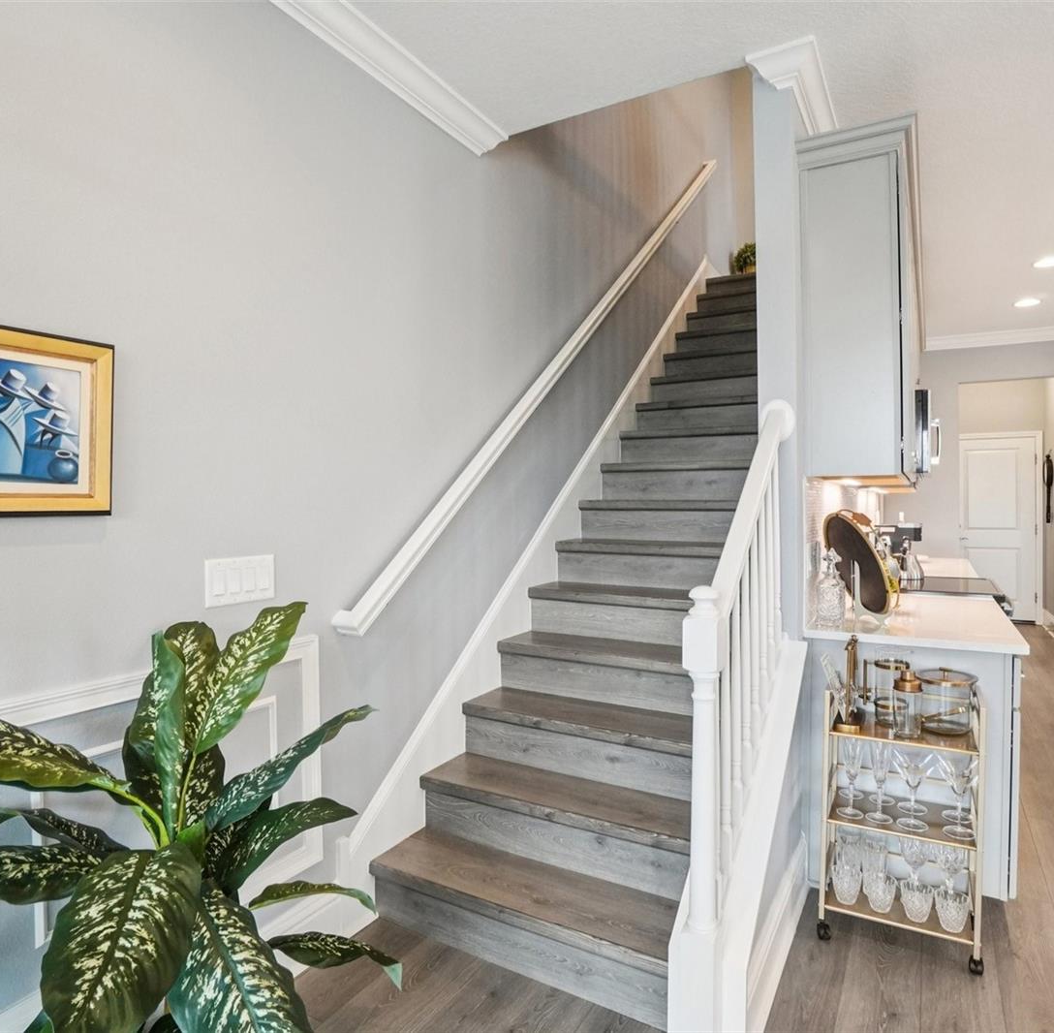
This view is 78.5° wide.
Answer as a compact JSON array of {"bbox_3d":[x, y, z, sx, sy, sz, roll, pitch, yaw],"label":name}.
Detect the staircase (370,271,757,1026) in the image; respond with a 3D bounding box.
[{"bbox_3d":[0.921,-0.288,3.450,1.030,3.180,3.860,1,2,31],"label":"staircase"}]

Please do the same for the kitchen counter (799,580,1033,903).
[{"bbox_3d":[1.605,0.851,2.674,0.640,0.914,1.320,0,1,32],"label":"kitchen counter"}]

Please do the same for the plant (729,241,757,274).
[{"bbox_3d":[1.872,-2.084,5.309,0.280,0.300,0.280,1,2,31],"label":"plant"}]

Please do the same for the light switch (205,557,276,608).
[{"bbox_3d":[-0.770,0.171,1.751,0.012,0.121,0.205,1,2,32],"label":"light switch"}]

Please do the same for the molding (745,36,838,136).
[{"bbox_3d":[0.935,-1.428,2.258,0.210,0.110,0.550,1,2,31],"label":"molding"}]

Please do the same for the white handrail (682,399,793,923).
[{"bbox_3d":[0.620,0.302,1.829,0.110,1.340,0.740,1,2,30],"label":"white handrail"}]

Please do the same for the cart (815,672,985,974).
[{"bbox_3d":[1.201,0.936,2.112,0.430,0.810,0.320,1,2,26],"label":"cart"}]

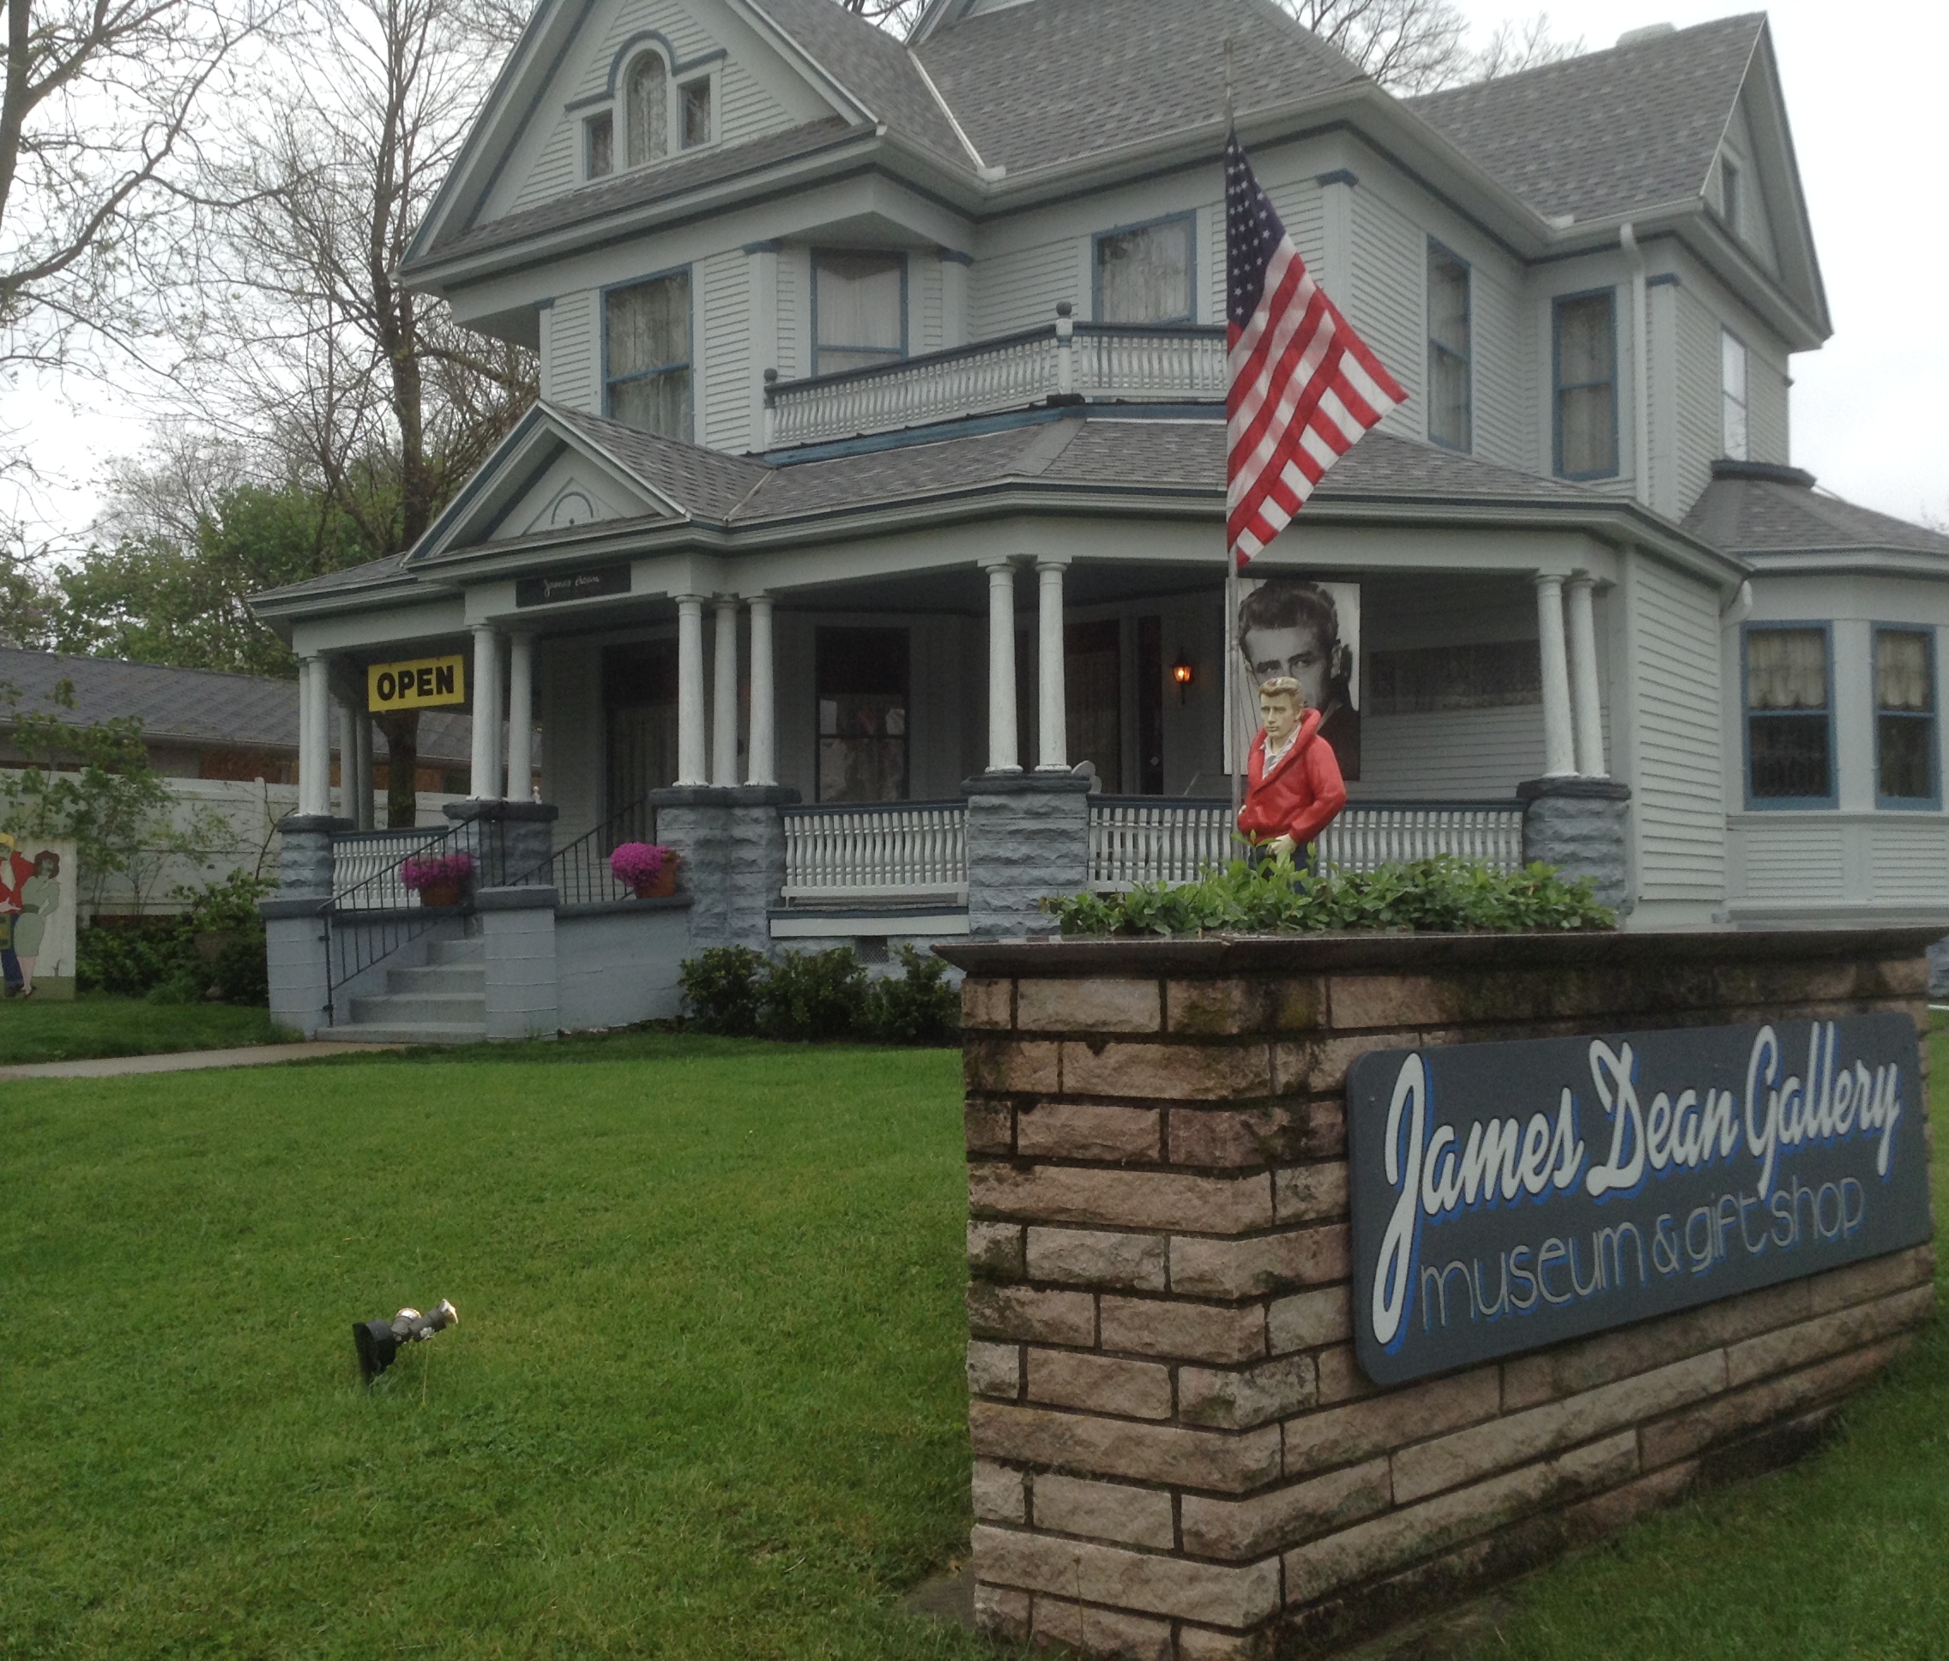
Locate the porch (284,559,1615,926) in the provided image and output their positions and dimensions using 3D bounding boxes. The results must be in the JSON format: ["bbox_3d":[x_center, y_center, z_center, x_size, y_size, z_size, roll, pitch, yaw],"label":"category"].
[{"bbox_3d":[-0.741,-0.437,17.615,10.927,2.744,4.214,-2,-3,34],"label":"porch"}]

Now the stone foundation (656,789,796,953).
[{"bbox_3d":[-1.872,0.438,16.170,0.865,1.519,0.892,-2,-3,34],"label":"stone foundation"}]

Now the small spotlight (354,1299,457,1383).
[{"bbox_3d":[-1.438,1.297,5.350,0.240,0.220,0.170,1,-3,-30],"label":"small spotlight"}]

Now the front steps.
[{"bbox_3d":[-4.000,1.226,16.773,2.000,0.820,1.350,-2,-3,36],"label":"front steps"}]

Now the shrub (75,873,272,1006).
[{"bbox_3d":[-7.656,1.058,20.300,1.700,1.250,1.200,-2,-3,34],"label":"shrub"}]

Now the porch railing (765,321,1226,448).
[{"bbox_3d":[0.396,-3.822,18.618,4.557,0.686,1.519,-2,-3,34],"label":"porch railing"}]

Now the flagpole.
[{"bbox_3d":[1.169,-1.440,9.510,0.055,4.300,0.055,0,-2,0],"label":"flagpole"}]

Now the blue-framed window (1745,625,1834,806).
[{"bbox_3d":[7.584,-1.067,19.700,0.830,1.700,0.130,-1,-3,1],"label":"blue-framed window"}]

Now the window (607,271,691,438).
[{"bbox_3d":[-3.121,-4.360,20.203,1.190,1.840,0.140,-2,-3,36],"label":"window"}]

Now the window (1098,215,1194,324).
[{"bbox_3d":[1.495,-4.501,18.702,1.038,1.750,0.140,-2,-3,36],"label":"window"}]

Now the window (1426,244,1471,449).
[{"bbox_3d":[4.354,-4.413,19.357,0.140,1.860,1.005,-2,-3,36],"label":"window"}]

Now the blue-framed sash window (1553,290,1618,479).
[{"bbox_3d":[5.982,-4.362,20.718,0.666,1.842,0.130,-2,-3,34],"label":"blue-framed sash window"}]

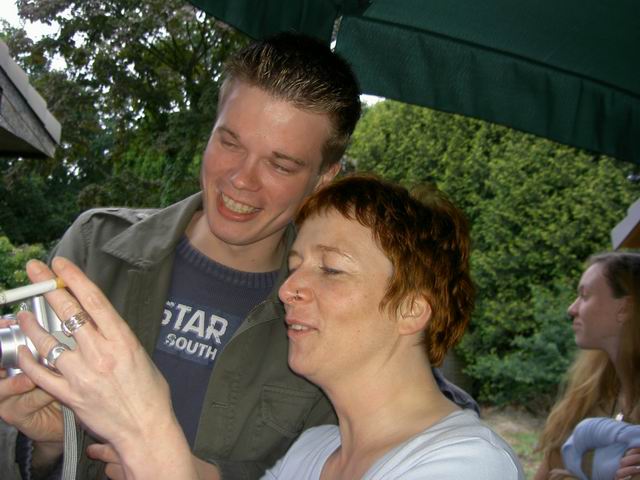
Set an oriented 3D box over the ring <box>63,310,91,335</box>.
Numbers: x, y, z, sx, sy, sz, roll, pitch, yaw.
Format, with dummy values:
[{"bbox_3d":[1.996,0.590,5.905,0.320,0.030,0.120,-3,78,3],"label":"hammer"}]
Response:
[{"bbox_3d":[-0.191,0.066,0.565,0.021,0.009,0.021,-34,-10,-19],"label":"ring"}]

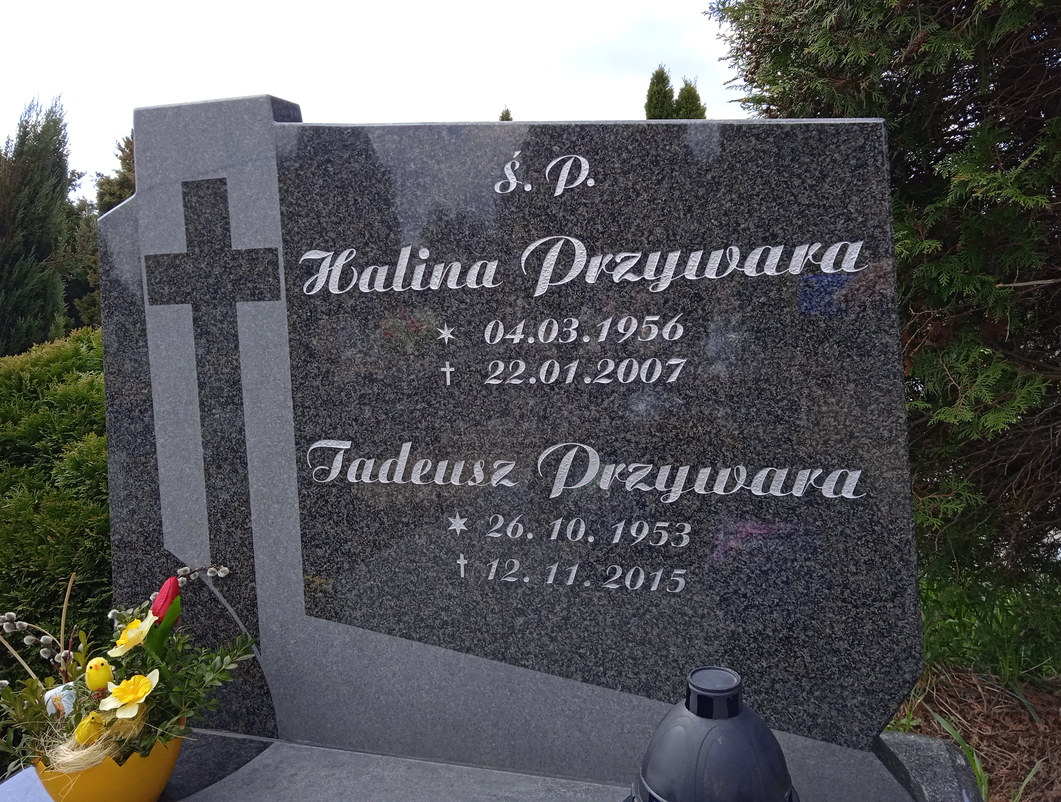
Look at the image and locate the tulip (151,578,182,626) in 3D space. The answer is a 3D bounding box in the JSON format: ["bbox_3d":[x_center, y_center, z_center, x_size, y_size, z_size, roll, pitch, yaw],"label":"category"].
[{"bbox_3d":[-0.400,0.220,0.950,0.028,0.055,0.028,25,-12,-16],"label":"tulip"}]

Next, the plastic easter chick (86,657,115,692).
[{"bbox_3d":[-0.468,0.298,0.940,0.028,0.038,0.029,-4,8,-17],"label":"plastic easter chick"}]

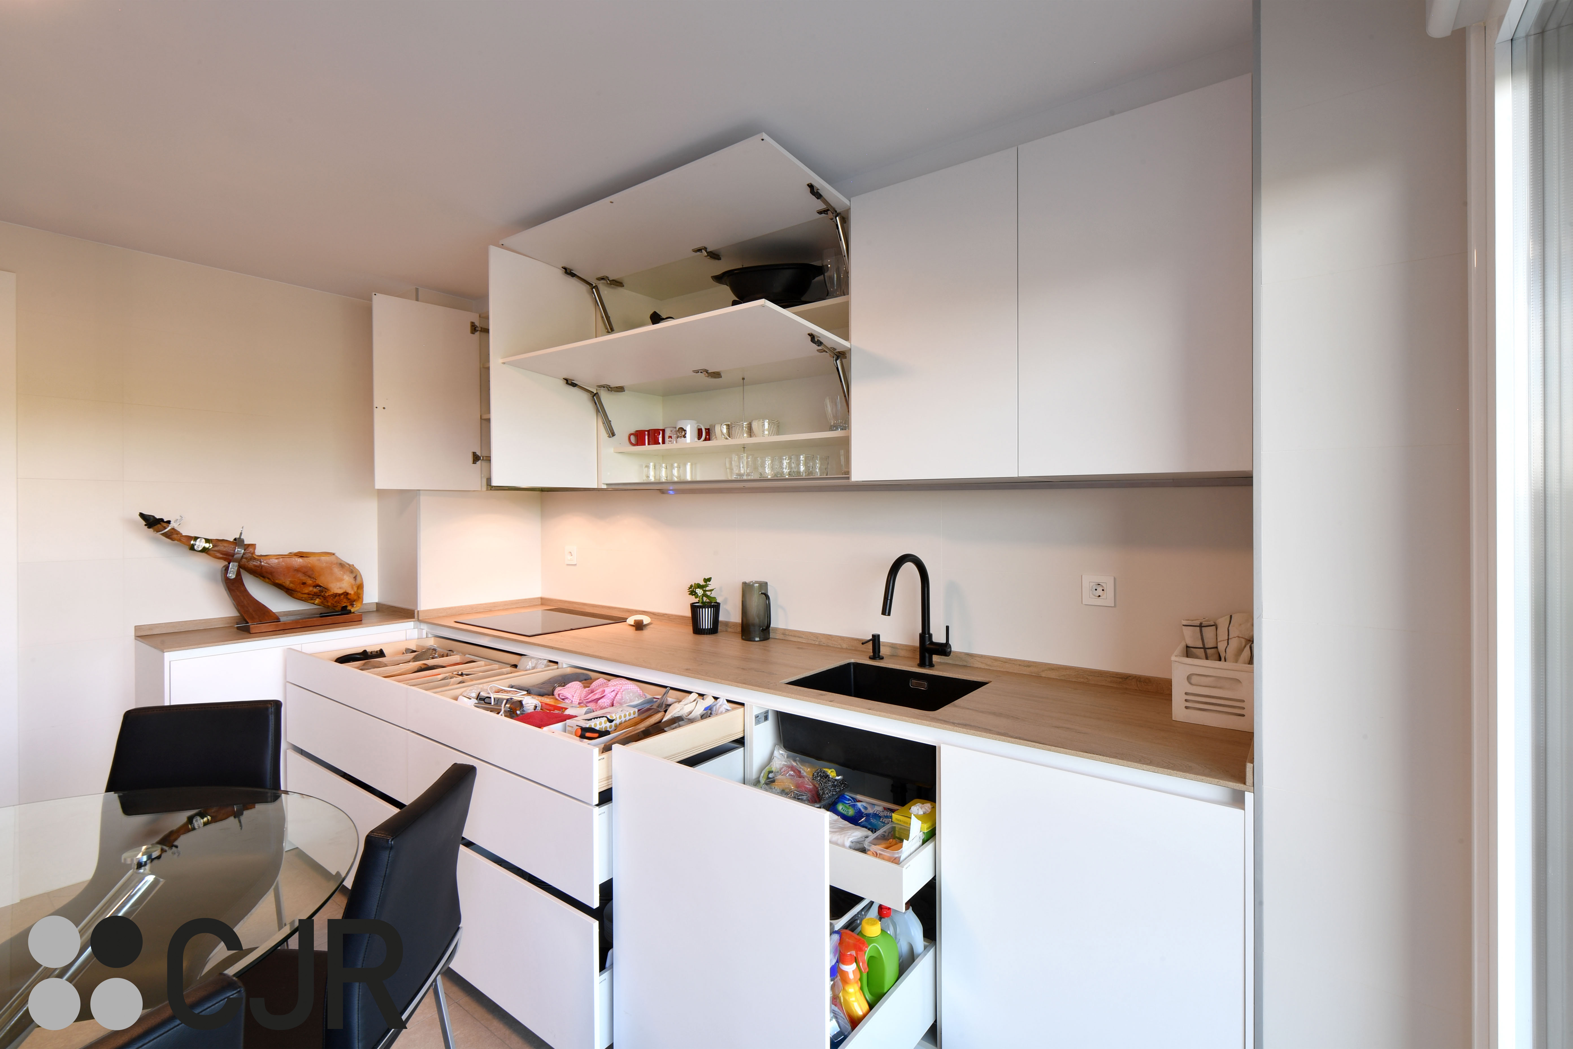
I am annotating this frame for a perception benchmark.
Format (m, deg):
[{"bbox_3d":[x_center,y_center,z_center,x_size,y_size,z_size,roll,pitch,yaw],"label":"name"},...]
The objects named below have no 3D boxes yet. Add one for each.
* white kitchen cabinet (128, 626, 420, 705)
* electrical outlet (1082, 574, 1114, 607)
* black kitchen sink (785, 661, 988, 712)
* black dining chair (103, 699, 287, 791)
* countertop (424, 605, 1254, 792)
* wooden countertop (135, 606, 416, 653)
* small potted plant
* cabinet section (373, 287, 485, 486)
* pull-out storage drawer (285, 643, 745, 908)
[{"bbox_3d":[-2.139,0.904,2.993,0.455,0.904,0.873,1,1,37],"label":"white kitchen cabinet"},{"bbox_3d":[0.891,0.191,1.995,0.083,0.083,0.012,1,1,37],"label":"electrical outlet"},{"bbox_3d":[0.290,0.560,2.031,0.460,0.197,0.380,1,1,37],"label":"black kitchen sink"},{"bbox_3d":[-1.500,0.943,1.630,0.420,0.880,0.570,0,1,-19],"label":"black dining chair"},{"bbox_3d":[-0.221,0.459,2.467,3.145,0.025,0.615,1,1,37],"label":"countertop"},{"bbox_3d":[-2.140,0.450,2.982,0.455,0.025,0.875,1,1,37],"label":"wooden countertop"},{"bbox_3d":[-0.334,0.331,2.848,0.127,0.230,0.127,0,1,0],"label":"small potted plant"},{"bbox_3d":[-1.630,-0.579,3.192,0.022,0.841,0.456,1,2,45],"label":"cabinet section"},{"bbox_3d":[-1.061,0.687,2.408,1.957,0.380,0.514,1,1,37],"label":"pull-out storage drawer"}]

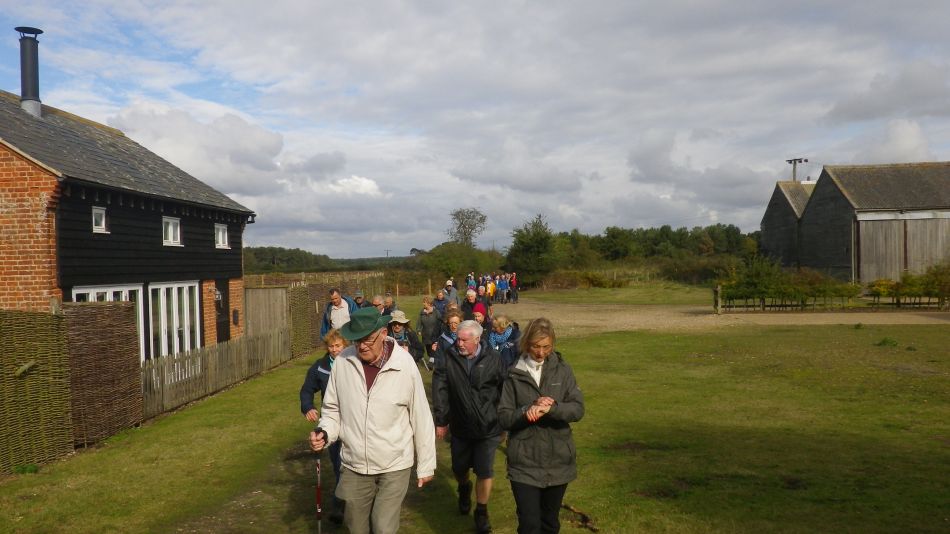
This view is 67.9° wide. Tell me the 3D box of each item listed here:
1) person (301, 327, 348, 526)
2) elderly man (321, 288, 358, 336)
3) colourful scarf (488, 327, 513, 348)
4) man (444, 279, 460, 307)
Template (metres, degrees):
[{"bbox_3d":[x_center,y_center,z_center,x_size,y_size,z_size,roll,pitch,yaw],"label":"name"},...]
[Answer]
[{"bbox_3d":[-1.140,1.300,5.800,0.560,1.610,0.420,0,0,-5],"label":"person"},{"bbox_3d":[-1.990,1.220,10.400,0.580,1.780,0.420,0,0,-6],"label":"elderly man"},{"bbox_3d":[0.290,0.790,7.800,0.270,0.250,0.240,0,0,11],"label":"colourful scarf"},{"bbox_3d":[-0.570,1.220,18.300,0.520,1.750,0.380,0,0,-3],"label":"man"}]

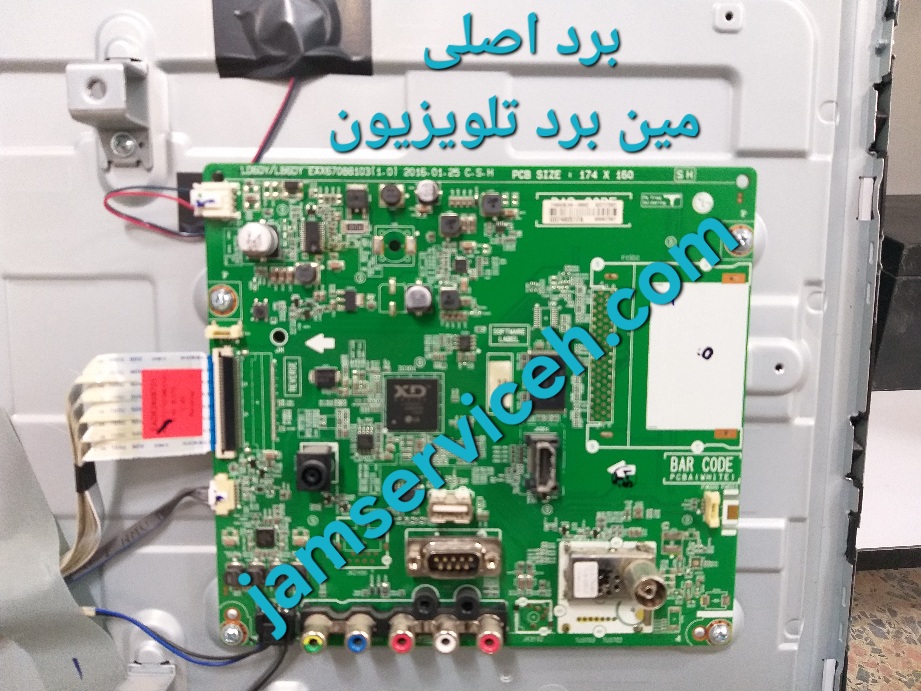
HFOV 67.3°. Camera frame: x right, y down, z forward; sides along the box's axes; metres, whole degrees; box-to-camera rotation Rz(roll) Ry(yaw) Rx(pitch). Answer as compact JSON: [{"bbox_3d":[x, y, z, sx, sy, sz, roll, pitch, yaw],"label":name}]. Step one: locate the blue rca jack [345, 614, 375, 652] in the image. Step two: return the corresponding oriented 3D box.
[{"bbox_3d":[-0.033,0.094,0.225,0.009,0.009,0.010,0,7,0],"label":"blue rca jack"}]

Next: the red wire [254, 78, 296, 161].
[{"bbox_3d":[-0.059,-0.071,0.221,0.003,0.030,0.002,26,6,-3],"label":"red wire"}]

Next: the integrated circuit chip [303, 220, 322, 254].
[{"bbox_3d":[-0.047,-0.034,0.218,0.006,0.010,0.001,0,7,0],"label":"integrated circuit chip"}]

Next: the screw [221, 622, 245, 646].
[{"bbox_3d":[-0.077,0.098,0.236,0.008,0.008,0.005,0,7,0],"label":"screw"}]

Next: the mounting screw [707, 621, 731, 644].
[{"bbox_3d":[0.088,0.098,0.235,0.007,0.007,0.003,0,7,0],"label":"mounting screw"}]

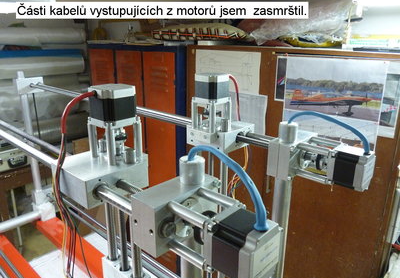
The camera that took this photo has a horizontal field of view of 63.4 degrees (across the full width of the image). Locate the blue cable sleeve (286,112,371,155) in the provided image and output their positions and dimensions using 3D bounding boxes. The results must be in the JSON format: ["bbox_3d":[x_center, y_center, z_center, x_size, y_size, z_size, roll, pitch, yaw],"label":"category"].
[{"bbox_3d":[0.200,-0.013,0.510,0.126,0.058,0.013,9,19,29],"label":"blue cable sleeve"}]

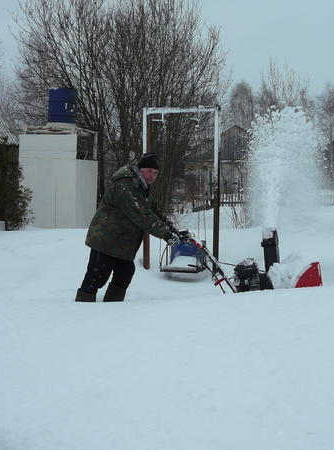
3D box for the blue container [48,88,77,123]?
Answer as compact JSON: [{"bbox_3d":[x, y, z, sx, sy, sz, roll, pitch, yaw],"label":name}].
[{"bbox_3d":[-2.101,-2.393,12.200,0.580,0.710,0.580,1,4,0],"label":"blue container"}]

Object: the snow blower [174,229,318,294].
[{"bbox_3d":[0.716,0.467,5.400,1.270,0.900,0.600,2,4,16],"label":"snow blower"}]

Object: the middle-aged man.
[{"bbox_3d":[-0.380,0.142,5.550,0.920,1.600,0.620,2,4,16],"label":"middle-aged man"}]

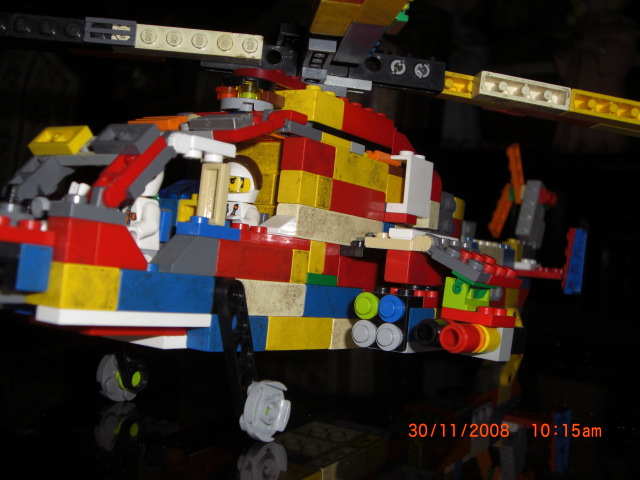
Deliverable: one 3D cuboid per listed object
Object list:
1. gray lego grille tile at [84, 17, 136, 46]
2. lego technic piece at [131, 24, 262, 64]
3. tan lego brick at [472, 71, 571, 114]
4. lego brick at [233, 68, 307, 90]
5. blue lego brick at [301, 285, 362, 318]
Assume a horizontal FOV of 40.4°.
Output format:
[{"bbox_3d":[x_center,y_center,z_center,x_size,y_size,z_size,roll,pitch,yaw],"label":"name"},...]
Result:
[{"bbox_3d":[-0.066,-0.065,0.273,0.016,0.008,0.003,5,-2,0],"label":"gray lego grille tile"},{"bbox_3d":[-0.043,-0.064,0.281,0.048,0.008,0.011,4,0,-6],"label":"lego technic piece"},{"bbox_3d":[0.068,-0.049,0.297,0.032,0.008,0.011,9,-7,-9],"label":"tan lego brick"},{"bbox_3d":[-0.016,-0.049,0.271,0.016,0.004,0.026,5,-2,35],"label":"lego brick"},{"bbox_3d":[-0.001,0.018,0.271,0.013,0.010,0.032,5,-2,35],"label":"blue lego brick"}]

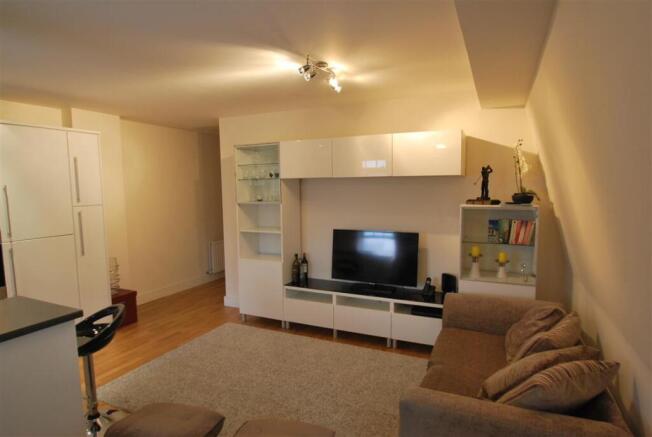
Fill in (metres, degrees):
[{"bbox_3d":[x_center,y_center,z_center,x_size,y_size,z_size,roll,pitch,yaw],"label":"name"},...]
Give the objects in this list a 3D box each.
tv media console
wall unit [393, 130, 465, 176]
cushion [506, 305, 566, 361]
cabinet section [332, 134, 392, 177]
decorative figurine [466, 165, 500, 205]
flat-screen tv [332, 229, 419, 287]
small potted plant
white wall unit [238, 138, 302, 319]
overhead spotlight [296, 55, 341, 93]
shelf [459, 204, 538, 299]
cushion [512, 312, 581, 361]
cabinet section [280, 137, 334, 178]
[{"bbox_3d":[0.428,0.985,3.608,1.770,0.485,0.420,1,5,24],"label":"tv media console"},{"bbox_3d":[0.965,-0.583,3.223,0.595,0.380,0.410,1,5,24],"label":"wall unit"},{"bbox_3d":[1.401,0.761,2.294,0.150,0.410,0.410,43,20,6],"label":"cushion"},{"bbox_3d":[0.421,-0.596,3.470,0.600,0.380,0.410,1,5,24],"label":"cabinet section"},{"bbox_3d":[1.389,-0.302,3.041,0.270,0.360,0.150,1,5,24],"label":"decorative figurine"},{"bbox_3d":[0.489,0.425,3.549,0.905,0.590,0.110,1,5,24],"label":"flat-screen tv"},{"bbox_3d":[1.681,-0.395,2.905,0.200,0.560,0.200,1,5,24],"label":"small potted plant"},{"bbox_3d":[-0.659,0.194,4.038,0.600,2.020,0.420,1,5,24],"label":"white wall unit"},{"bbox_3d":[-0.045,-1.082,2.589,0.300,0.160,0.310,-1,5,0],"label":"overhead spotlight"},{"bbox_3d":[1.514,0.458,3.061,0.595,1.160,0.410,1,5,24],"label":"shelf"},{"bbox_3d":[1.392,0.743,2.153,0.150,0.420,0.410,40,20,2],"label":"cushion"},{"bbox_3d":[-0.123,-0.626,3.730,0.600,0.390,0.410,1,5,25],"label":"cabinet section"}]

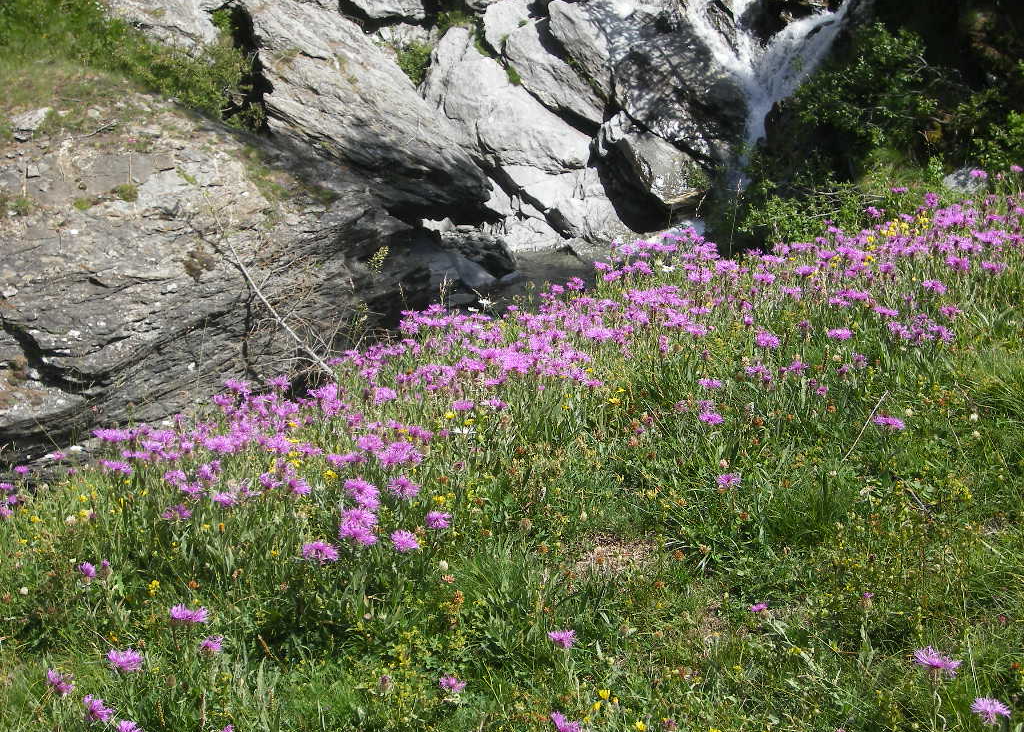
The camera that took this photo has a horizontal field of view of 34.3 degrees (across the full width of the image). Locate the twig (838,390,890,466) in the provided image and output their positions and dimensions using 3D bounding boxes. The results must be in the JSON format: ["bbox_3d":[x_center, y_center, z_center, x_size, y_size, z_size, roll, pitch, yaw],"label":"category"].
[{"bbox_3d":[0.720,0.123,3.375,0.009,0.008,0.217,33,59,11],"label":"twig"}]

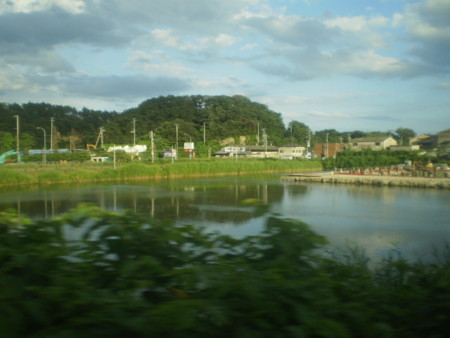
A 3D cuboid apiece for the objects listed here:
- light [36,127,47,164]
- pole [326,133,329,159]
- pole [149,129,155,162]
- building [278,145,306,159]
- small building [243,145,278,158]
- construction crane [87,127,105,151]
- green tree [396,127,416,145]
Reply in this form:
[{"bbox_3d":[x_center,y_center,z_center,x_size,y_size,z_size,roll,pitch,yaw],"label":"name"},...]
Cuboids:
[{"bbox_3d":[-45.855,-5.823,117.000,2.400,9.500,0.400,0,2,18],"label":"light"},{"bbox_3d":[37.217,-8.533,170.000,0.600,9.600,0.500,-1,2,-17],"label":"pole"},{"bbox_3d":[-18.710,-5.639,120.000,1.300,8.500,0.700,-1,2,-17],"label":"pole"},{"bbox_3d":[26.239,-6.725,182.000,11.000,5.700,8.500,-1,2,-11],"label":"building"},{"bbox_3d":[14.027,-6.915,185.000,14.200,5.600,9.000,-1,2,-14],"label":"small building"},{"bbox_3d":[-39.276,-8.947,142.000,5.400,7.600,2.600,-1,2,-6],"label":"construction crane"},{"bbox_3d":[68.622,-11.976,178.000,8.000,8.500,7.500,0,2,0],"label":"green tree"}]

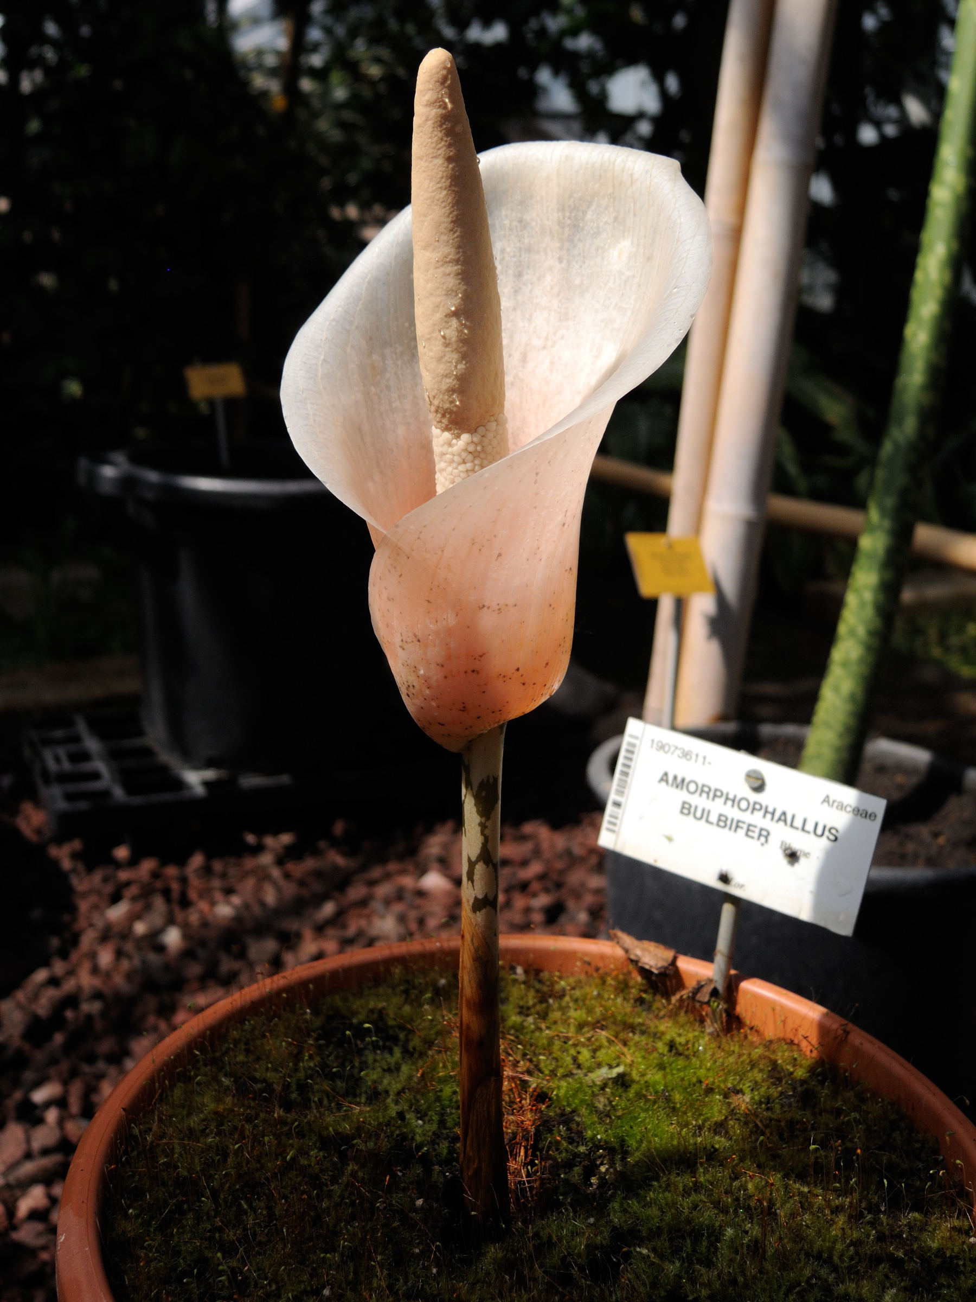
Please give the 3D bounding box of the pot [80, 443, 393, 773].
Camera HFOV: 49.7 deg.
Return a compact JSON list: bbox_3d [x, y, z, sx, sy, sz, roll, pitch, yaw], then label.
[{"bbox_3d":[-0.276,-0.063,1.324,0.425,0.332,0.322,-2,16,-10],"label":"pot"}]

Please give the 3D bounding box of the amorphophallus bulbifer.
[{"bbox_3d":[0.002,0.021,0.281,0.103,0.326,0.090,8,17,23],"label":"amorphophallus bulbifer"}]

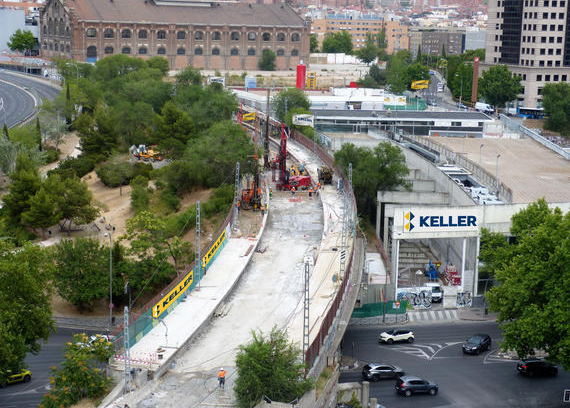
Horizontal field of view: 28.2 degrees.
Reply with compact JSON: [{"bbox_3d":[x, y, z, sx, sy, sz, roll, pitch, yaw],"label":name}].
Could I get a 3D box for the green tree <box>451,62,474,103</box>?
[{"bbox_3d":[59.807,-40.770,383.000,8.100,13.500,8.000,1,12,0],"label":"green tree"}]

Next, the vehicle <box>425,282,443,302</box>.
[{"bbox_3d":[20.570,12.230,156.890,1.950,2.050,4.600,0,11,-6],"label":"vehicle"}]

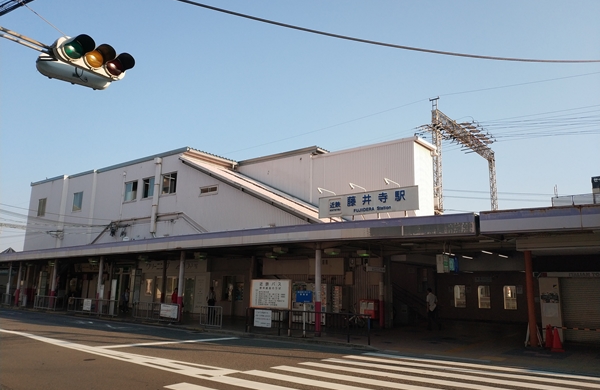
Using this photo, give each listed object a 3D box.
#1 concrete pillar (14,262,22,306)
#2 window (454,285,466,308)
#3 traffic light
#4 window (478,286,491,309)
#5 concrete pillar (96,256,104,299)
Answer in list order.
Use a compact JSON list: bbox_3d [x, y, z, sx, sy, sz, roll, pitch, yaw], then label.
[{"bbox_3d":[-20.165,6.376,39.761,0.210,3.129,0.210,-7,-13,40],"label":"concrete pillar"},{"bbox_3d":[9.611,6.093,33.300,0.720,1.260,0.150,-8,-15,41],"label":"window"},{"bbox_3d":[-3.527,-2.169,9.100,0.700,0.430,1.220,-7,-14,37],"label":"traffic light"},{"bbox_3d":[10.794,5.975,32.400,0.720,1.280,0.150,-8,-15,41],"label":"window"},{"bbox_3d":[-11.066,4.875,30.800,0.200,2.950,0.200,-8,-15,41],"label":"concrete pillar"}]

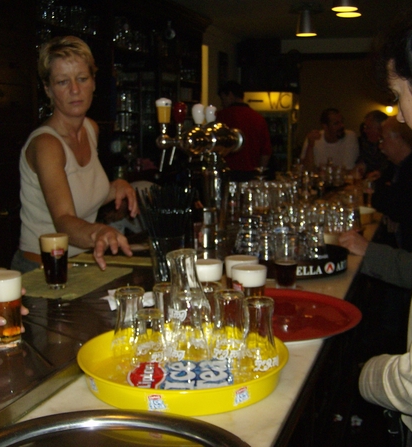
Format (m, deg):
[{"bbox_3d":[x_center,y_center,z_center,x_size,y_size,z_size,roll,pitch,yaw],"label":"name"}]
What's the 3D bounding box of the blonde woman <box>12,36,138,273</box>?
[{"bbox_3d":[-0.367,0.282,1.937,0.520,1.680,0.500,6,10,36],"label":"blonde woman"}]

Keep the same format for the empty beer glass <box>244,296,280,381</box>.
[{"bbox_3d":[0.093,0.192,1.053,0.067,0.128,0.067,0,8,0],"label":"empty beer glass"}]

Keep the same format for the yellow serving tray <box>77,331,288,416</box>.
[{"bbox_3d":[-0.037,0.238,1.062,0.356,0.043,0.356,0,8,0],"label":"yellow serving tray"}]

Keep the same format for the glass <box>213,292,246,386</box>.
[{"bbox_3d":[0.041,0.187,1.096,0.067,0.128,0.067,0,8,0],"label":"glass"}]

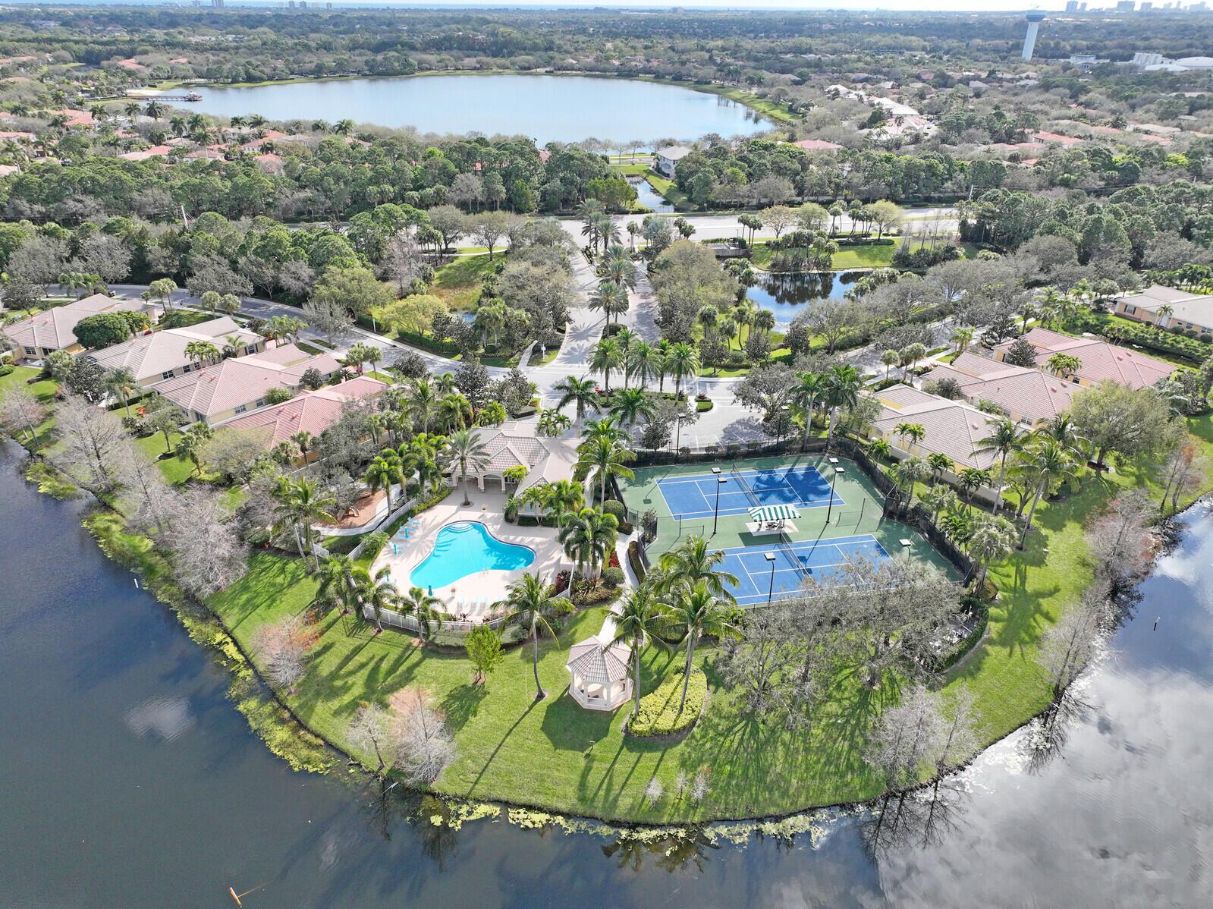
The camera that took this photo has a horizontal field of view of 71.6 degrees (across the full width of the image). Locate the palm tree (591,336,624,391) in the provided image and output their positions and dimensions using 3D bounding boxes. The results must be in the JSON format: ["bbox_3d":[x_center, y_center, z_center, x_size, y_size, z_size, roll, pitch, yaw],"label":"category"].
[{"bbox_3d":[0.178,-13.628,139.309,5.700,11.320,5.600,1,28,0],"label":"palm tree"}]

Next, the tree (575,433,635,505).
[{"bbox_3d":[-0.209,2.813,108.055,7.670,11.760,7.670,0,28,0],"label":"tree"}]

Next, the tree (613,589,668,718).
[{"bbox_3d":[2.617,18.185,76.145,5.500,15.010,5.500,2,28,2],"label":"tree"}]

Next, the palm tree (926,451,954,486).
[{"bbox_3d":[46.069,2.275,116.733,4.058,5.401,4.058,1,28,0],"label":"palm tree"}]

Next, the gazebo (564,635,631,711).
[{"bbox_3d":[-0.529,20.525,81.625,6.200,5.467,6.200,4,28,5],"label":"gazebo"}]

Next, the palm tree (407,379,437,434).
[{"bbox_3d":[-27.848,-6.829,127.100,5.800,10.200,5.800,1,28,0],"label":"palm tree"}]

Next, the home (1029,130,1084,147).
[{"bbox_3d":[217.999,-151.855,406.321,15.000,5.800,25.000,1,28,0],"label":"home"}]

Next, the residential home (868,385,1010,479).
[{"bbox_3d":[50.604,-5.459,129.732,17.100,6.700,25.500,-20,34,-33],"label":"residential home"}]

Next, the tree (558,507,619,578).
[{"bbox_3d":[-1.971,10.786,96.136,6.500,9.240,6.000,1,28,0],"label":"tree"}]

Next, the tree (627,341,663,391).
[{"bbox_3d":[6.153,-13.119,138.865,6.031,10.946,6.031,1,28,0],"label":"tree"}]

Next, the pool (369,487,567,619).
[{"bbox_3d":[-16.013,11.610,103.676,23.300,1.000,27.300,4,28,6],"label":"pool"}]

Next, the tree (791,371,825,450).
[{"bbox_3d":[29.679,-6.085,124.531,5.667,12.490,5.667,1,28,0],"label":"tree"}]

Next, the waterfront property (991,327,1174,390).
[{"bbox_3d":[87.806,-18.020,154.676,18.000,6.600,25.700,-20,35,-34],"label":"waterfront property"}]

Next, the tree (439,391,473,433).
[{"bbox_3d":[-23.042,-6.025,129.159,4.700,7.000,4.700,-5,29,-10],"label":"tree"}]

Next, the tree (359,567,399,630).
[{"bbox_3d":[-23.575,15.300,87.966,4.200,8.310,4.200,0,28,0],"label":"tree"}]

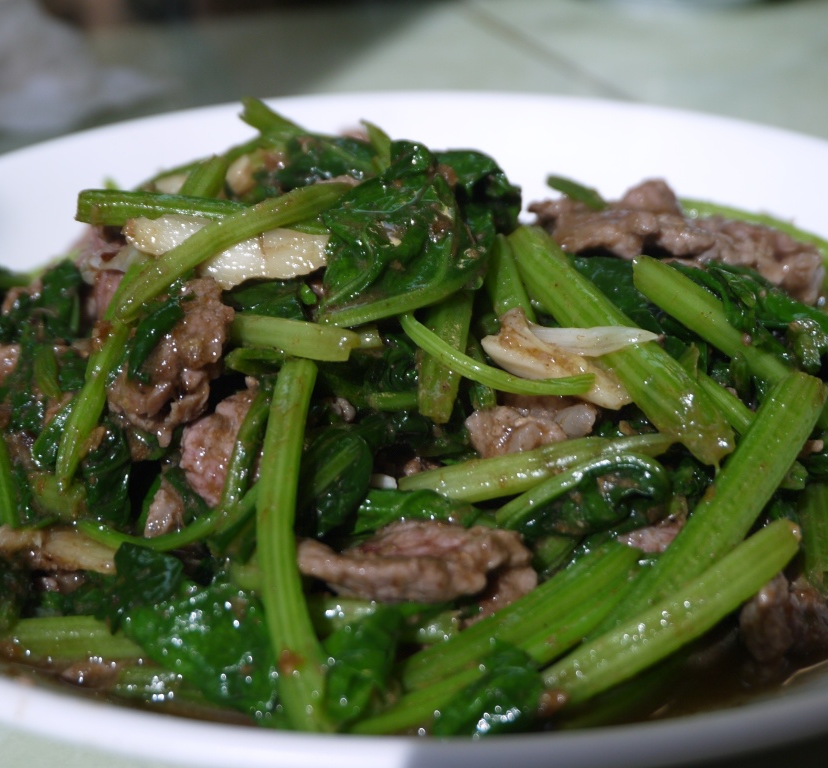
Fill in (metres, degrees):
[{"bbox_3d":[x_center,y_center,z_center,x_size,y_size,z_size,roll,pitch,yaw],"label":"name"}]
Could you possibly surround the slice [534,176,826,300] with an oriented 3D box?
[{"bbox_3d":[0.055,-0.029,0.313,0.060,0.013,0.021,15,31,16],"label":"slice"}]

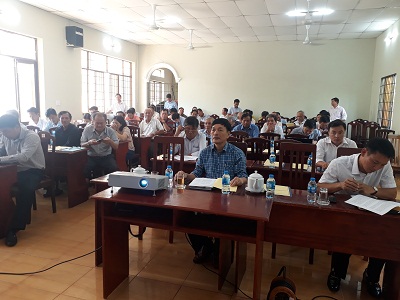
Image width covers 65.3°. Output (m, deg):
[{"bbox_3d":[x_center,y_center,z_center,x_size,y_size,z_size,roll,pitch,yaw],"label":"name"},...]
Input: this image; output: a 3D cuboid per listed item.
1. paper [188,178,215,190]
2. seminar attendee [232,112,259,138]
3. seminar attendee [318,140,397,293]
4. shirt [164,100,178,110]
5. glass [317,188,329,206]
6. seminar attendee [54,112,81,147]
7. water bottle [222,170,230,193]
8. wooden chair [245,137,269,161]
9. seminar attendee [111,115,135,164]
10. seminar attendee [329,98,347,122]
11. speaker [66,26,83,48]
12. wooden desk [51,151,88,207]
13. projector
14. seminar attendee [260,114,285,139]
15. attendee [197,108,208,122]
[{"bbox_3d":[0.047,0.287,2.556,0.210,0.015,0.297,3,8,14],"label":"paper"},{"bbox_3d":[0.873,-0.080,6.110,0.530,1.280,0.780,4,8,14],"label":"seminar attendee"},{"bbox_3d":[1.262,0.492,2.566,0.580,1.190,0.760,4,9,17],"label":"seminar attendee"},{"bbox_3d":[-0.919,-1.189,9.839,0.470,0.680,0.270,3,8,9],"label":"shirt"},{"bbox_3d":[0.857,0.327,2.165,0.074,0.101,0.074,4,9,17],"label":"glass"},{"bbox_3d":[-2.092,0.047,4.766,0.500,1.260,0.780,1,8,-2],"label":"seminar attendee"},{"bbox_3d":[0.201,0.243,2.360,0.062,0.174,0.062,4,9,17],"label":"water bottle"},{"bbox_3d":[0.694,0.352,4.095,0.400,0.980,0.460,4,9,17],"label":"wooden chair"},{"bbox_3d":[-1.302,-0.037,5.622,0.500,1.180,0.700,7,10,32],"label":"seminar attendee"},{"bbox_3d":[3.294,-0.434,7.679,0.320,1.660,0.500,-4,10,-36],"label":"seminar attendee"},{"bbox_3d":[-3.248,-2.912,8.153,0.280,0.490,0.310,4,9,17],"label":"speaker"},{"bbox_3d":[-2.174,0.348,4.324,1.200,0.750,0.420,4,9,17],"label":"wooden desk"},{"bbox_3d":[-0.451,0.239,2.349,0.367,0.088,0.250,4,-2,14],"label":"projector"},{"bbox_3d":[1.321,-0.011,5.779,0.500,1.260,0.780,4,9,17],"label":"seminar attendee"},{"bbox_3d":[0.036,-0.557,9.268,0.480,1.280,0.760,5,9,23],"label":"attendee"}]

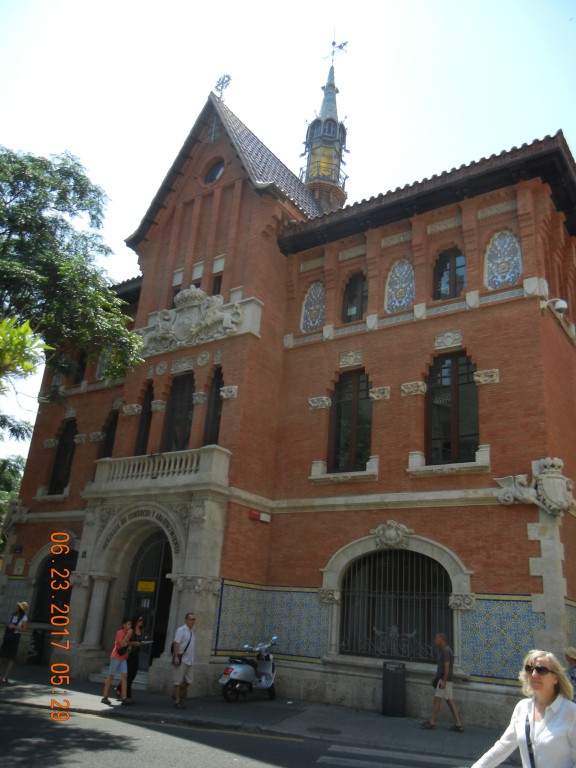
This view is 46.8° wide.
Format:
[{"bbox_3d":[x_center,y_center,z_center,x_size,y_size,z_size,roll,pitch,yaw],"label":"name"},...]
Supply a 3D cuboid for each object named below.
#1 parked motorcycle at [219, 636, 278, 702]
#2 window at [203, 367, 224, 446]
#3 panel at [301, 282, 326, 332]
[{"bbox_3d":[-0.857,6.591,15.263,0.720,1.240,1.800,-13,-27,40],"label":"parked motorcycle"},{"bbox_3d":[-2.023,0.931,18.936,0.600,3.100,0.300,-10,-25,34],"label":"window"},{"bbox_3d":[0.742,-2.136,18.425,0.750,1.400,0.100,-10,-24,34],"label":"panel"}]

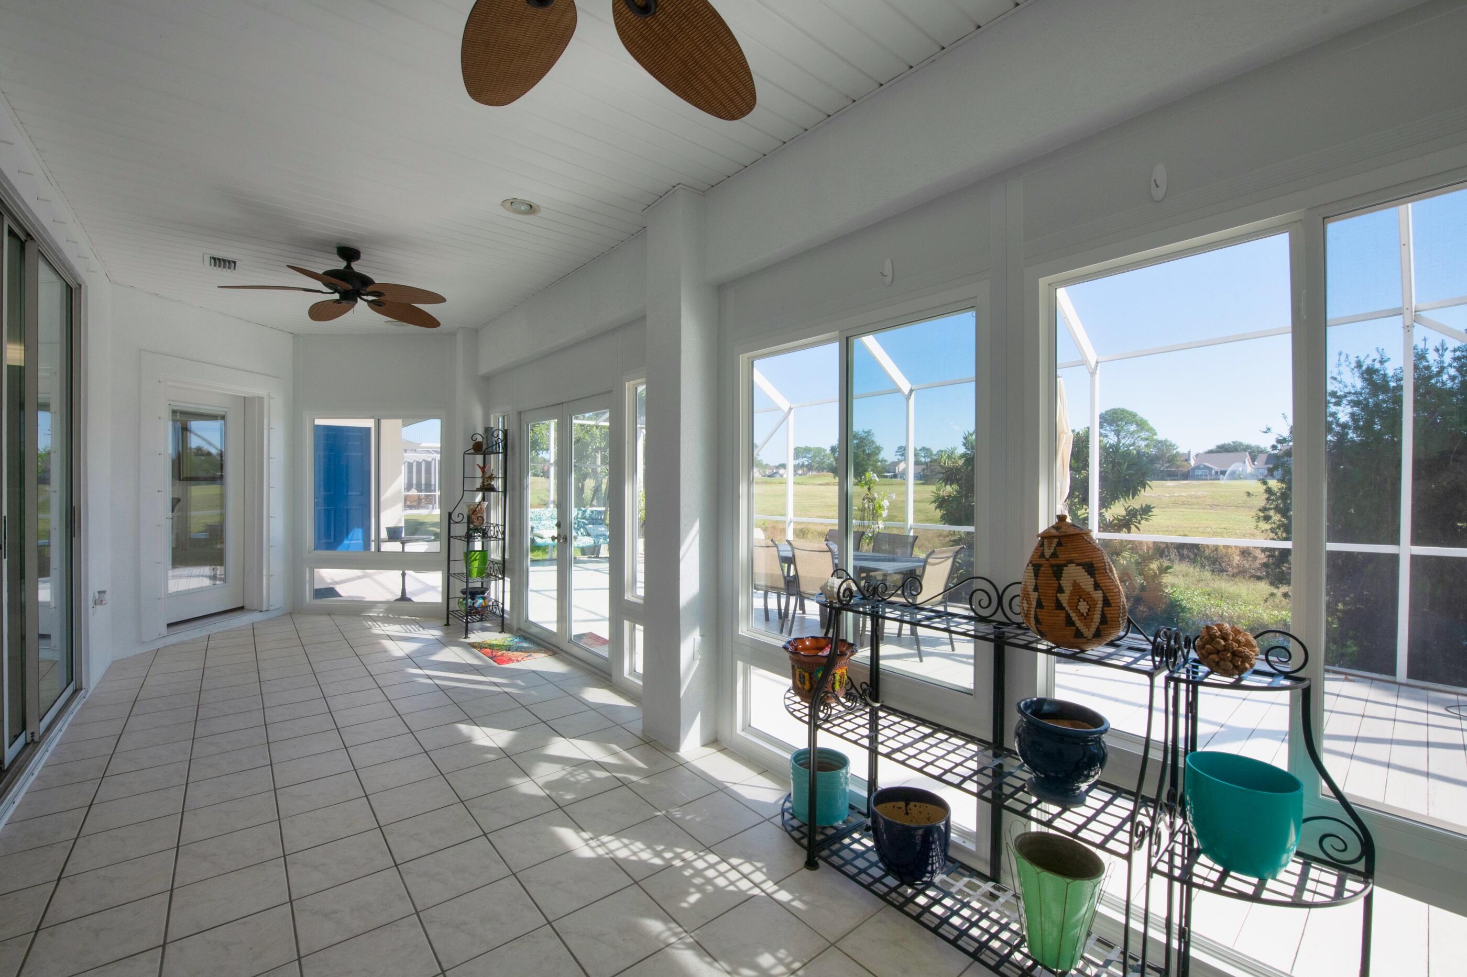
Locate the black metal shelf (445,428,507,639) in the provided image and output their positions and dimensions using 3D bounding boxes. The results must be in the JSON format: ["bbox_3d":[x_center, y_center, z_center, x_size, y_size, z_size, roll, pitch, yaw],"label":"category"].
[{"bbox_3d":[-2.452,0.391,5.420,0.350,1.880,0.620,-1,1,-41],"label":"black metal shelf"}]

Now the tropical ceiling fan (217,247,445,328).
[{"bbox_3d":[-2.575,-1.398,3.792,1.330,0.410,1.330,-1,1,-41],"label":"tropical ceiling fan"}]

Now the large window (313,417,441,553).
[{"bbox_3d":[-3.755,-0.030,6.000,1.370,1.445,0.080,0,1,3],"label":"large window"}]

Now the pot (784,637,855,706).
[{"bbox_3d":[0.359,0.768,2.413,0.300,0.210,0.300,0,1,0],"label":"pot"}]

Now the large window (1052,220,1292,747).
[{"bbox_3d":[1.237,0.048,1.667,0.080,1.400,0.580,-1,1,-41],"label":"large window"}]

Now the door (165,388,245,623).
[{"bbox_3d":[-4.963,0.168,5.302,0.060,2.070,0.850,0,1,5],"label":"door"}]

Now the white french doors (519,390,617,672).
[{"bbox_3d":[-1.380,0.324,4.604,0.070,2.000,1.680,-1,1,-41],"label":"white french doors"}]

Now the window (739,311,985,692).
[{"bbox_3d":[0.473,0.034,2.517,0.080,1.400,1.250,-1,1,-41],"label":"window"}]

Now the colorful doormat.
[{"bbox_3d":[-1.866,1.333,4.772,0.445,0.015,0.780,-1,1,-41],"label":"colorful doormat"}]

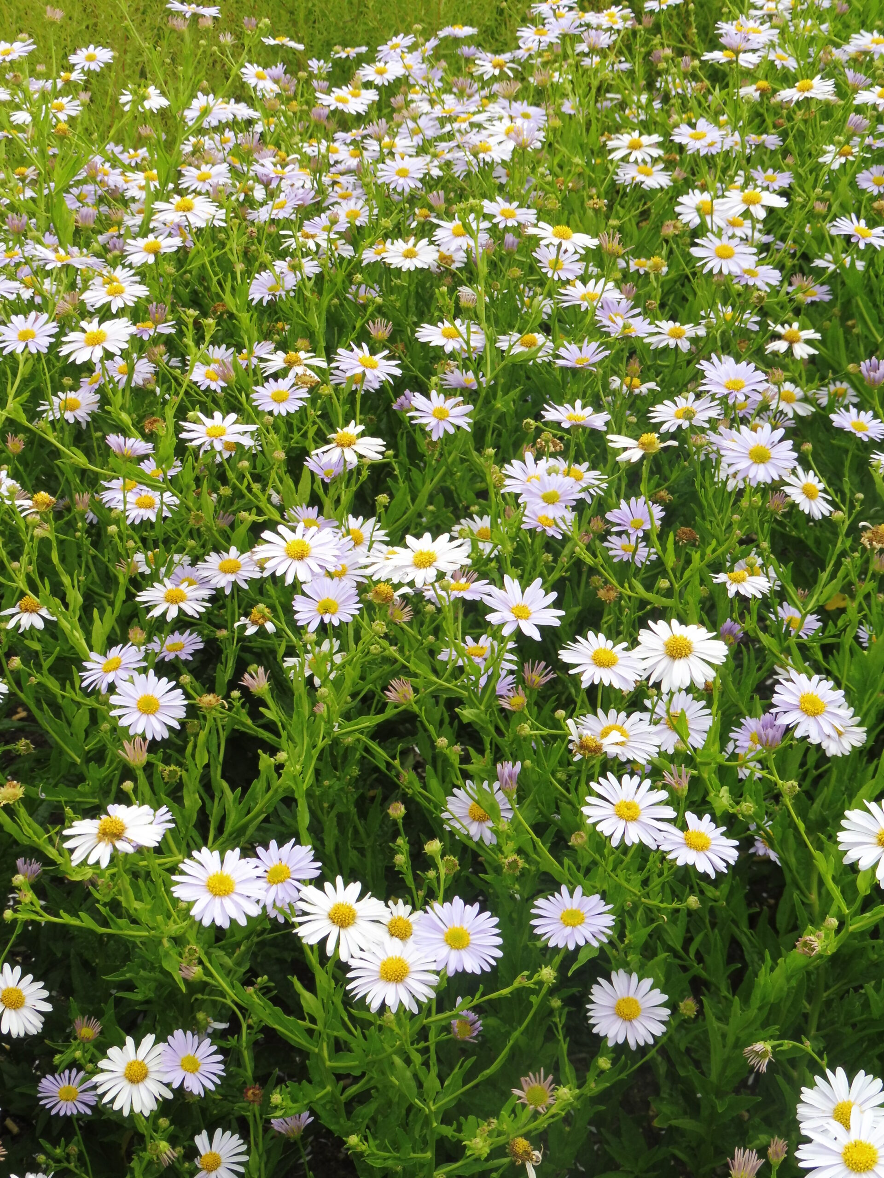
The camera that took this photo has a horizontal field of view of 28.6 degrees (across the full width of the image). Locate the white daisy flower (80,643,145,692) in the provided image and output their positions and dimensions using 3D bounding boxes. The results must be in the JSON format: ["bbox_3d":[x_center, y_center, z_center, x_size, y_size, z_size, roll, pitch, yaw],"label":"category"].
[{"bbox_3d":[-0.171,0.041,0.900,0.035,0.010,0.035,-7,40,6],"label":"white daisy flower"}]

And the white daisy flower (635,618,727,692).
[{"bbox_3d":[0.107,0.030,0.775,0.041,0.012,0.041,0,50,8],"label":"white daisy flower"}]

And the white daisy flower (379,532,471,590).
[{"bbox_3d":[-0.007,-0.015,0.900,0.045,0.015,0.045,0,43,0],"label":"white daisy flower"}]

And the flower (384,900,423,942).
[{"bbox_3d":[-0.020,0.158,0.815,0.032,0.010,0.032,0,44,-1],"label":"flower"}]

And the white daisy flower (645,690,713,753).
[{"bbox_3d":[0.117,0.066,0.860,0.036,0.010,0.036,0,54,8],"label":"white daisy flower"}]

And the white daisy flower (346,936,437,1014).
[{"bbox_3d":[-0.022,0.169,0.765,0.041,0.013,0.041,0,43,-2],"label":"white daisy flower"}]

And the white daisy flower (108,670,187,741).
[{"bbox_3d":[-0.152,0.060,0.895,0.041,0.013,0.041,0,58,-10],"label":"white daisy flower"}]

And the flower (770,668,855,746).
[{"bbox_3d":[0.172,0.055,0.810,0.039,0.011,0.039,5,53,-7],"label":"flower"}]

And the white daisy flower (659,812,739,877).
[{"bbox_3d":[0.121,0.121,0.820,0.039,0.011,0.039,8,40,-7],"label":"white daisy flower"}]

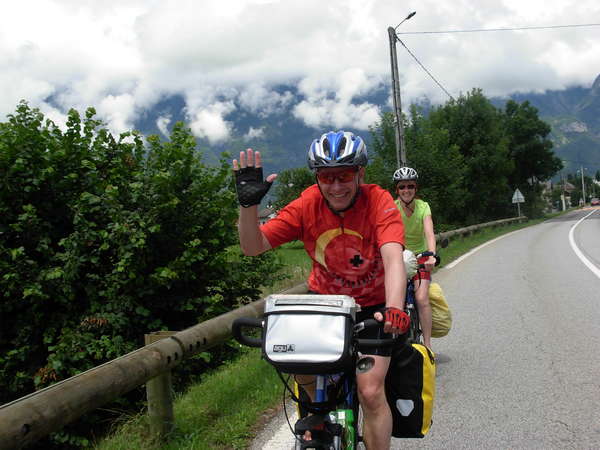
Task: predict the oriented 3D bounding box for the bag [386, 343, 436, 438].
[{"bbox_3d":[0.518,0.769,3.060,0.200,0.410,0.320,-2,1,15],"label":"bag"}]

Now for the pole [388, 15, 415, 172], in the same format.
[{"bbox_3d":[3.839,-3.158,22.917,1.100,8.300,0.350,-4,1,24],"label":"pole"}]

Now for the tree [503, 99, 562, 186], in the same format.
[{"bbox_3d":[19.413,-5.302,55.000,5.900,9.700,5.900,-4,1,0],"label":"tree"}]

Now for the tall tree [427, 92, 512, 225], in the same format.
[{"bbox_3d":[11.063,-3.858,42.000,5.400,8.700,5.400,-4,1,0],"label":"tall tree"}]

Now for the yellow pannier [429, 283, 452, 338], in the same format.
[{"bbox_3d":[1.184,0.733,5.650,0.220,0.470,0.340,-4,1,15],"label":"yellow pannier"}]

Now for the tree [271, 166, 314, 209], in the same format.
[{"bbox_3d":[-0.319,-1.958,60.000,4.800,6.800,4.800,-4,1,0],"label":"tree"}]

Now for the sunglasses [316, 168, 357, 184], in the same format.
[{"bbox_3d":[0.134,-0.174,2.360,0.148,0.050,0.150,-4,1,7],"label":"sunglasses"}]

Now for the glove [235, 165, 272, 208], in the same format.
[{"bbox_3d":[-0.157,-0.130,2.220,0.125,0.135,0.060,-5,18,-3],"label":"glove"}]

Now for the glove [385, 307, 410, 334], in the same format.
[{"bbox_3d":[0.315,0.309,2.130,0.090,0.095,0.110,-4,1,14],"label":"glove"}]

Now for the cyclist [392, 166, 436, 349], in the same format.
[{"bbox_3d":[0.897,0.275,5.250,0.500,1.470,0.700,-4,1,14],"label":"cyclist"}]

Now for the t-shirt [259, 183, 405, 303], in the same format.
[{"bbox_3d":[0.135,0.084,2.580,0.530,0.510,0.360,-5,16,12],"label":"t-shirt"}]

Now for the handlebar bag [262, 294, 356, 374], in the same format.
[{"bbox_3d":[0.025,0.342,2.050,0.265,0.225,0.190,-1,1,12],"label":"handlebar bag"}]

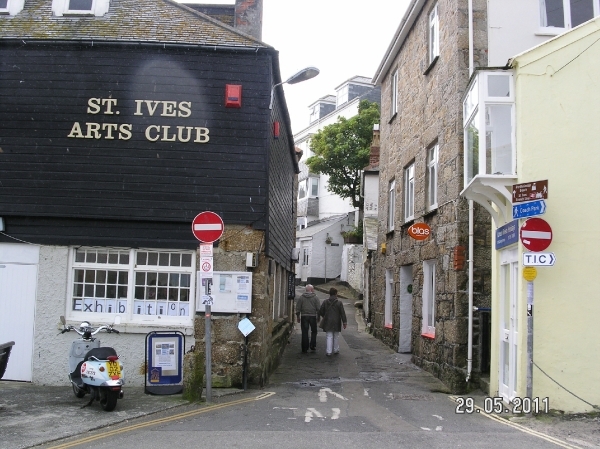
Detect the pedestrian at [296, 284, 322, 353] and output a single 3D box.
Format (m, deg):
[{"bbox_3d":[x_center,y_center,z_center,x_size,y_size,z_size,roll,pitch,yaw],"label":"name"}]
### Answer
[{"bbox_3d":[0.222,2.371,16.600,0.600,1.730,0.400,1,-6,1],"label":"pedestrian"}]

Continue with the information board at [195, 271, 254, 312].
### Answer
[{"bbox_3d":[-1.190,1.071,10.400,0.880,0.645,0.080,2,-6,0],"label":"information board"}]

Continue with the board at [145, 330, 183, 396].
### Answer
[{"bbox_3d":[-2.013,2.064,9.919,0.580,0.940,0.480,2,-6,-4],"label":"board"}]

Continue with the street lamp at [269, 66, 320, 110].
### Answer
[{"bbox_3d":[-0.074,-2.248,10.880,0.880,0.620,0.280,-2,-7,25],"label":"street lamp"}]

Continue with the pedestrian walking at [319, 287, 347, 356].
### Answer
[{"bbox_3d":[0.792,2.368,15.900,0.600,1.660,0.420,2,-6,0],"label":"pedestrian walking"}]

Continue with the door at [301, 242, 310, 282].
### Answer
[{"bbox_3d":[0.282,1.823,32.000,0.100,1.950,0.880,5,-7,-32],"label":"door"}]

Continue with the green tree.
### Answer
[{"bbox_3d":[2.686,-3.138,35.000,4.800,6.800,4.600,1,-6,0],"label":"green tree"}]

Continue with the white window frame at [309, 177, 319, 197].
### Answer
[{"bbox_3d":[0.862,-2.425,42.000,0.650,1.320,0.120,2,-6,0],"label":"white window frame"}]

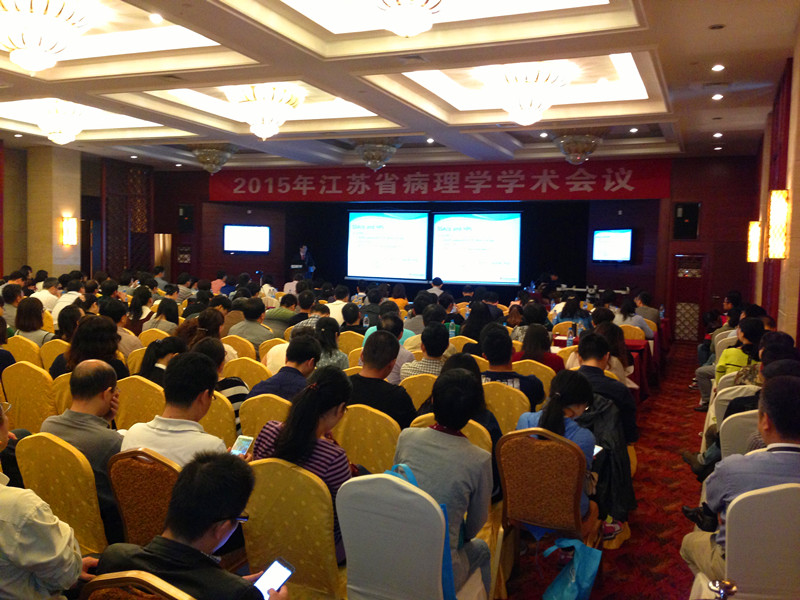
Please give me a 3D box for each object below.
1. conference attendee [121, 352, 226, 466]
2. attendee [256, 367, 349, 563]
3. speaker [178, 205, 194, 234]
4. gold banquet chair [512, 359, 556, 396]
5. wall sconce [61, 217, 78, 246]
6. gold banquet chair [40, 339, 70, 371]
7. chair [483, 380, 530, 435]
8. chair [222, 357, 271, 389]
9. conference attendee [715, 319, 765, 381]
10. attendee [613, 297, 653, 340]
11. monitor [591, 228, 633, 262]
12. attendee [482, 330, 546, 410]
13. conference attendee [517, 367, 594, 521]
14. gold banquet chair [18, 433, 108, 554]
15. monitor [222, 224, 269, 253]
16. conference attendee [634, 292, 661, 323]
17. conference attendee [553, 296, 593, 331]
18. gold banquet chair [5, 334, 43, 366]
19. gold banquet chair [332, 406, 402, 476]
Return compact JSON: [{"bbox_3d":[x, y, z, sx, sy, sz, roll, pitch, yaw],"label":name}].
[{"bbox_3d":[-0.868,0.883,3.571,0.520,1.316,0.780,3,3,22],"label":"conference attendee"},{"bbox_3d":[-0.356,0.929,3.524,0.500,1.250,0.740,3,3,22],"label":"attendee"},{"bbox_3d":[-6.564,-2.506,23.449,0.480,0.820,0.300,3,3,20],"label":"speaker"},{"bbox_3d":[1.197,0.968,6.745,0.460,0.940,0.570,3,3,23],"label":"gold banquet chair"},{"bbox_3d":[-8.070,-1.657,18.578,0.150,0.660,0.380,3,3,22],"label":"wall sconce"},{"bbox_3d":[-3.095,0.832,7.374,0.460,0.940,0.570,3,3,23],"label":"gold banquet chair"},{"bbox_3d":[0.735,1.009,5.431,0.470,0.950,0.600,3,3,20],"label":"chair"},{"bbox_3d":[-1.154,0.928,6.441,0.460,0.940,0.570,3,3,23],"label":"chair"},{"bbox_3d":[2.768,0.807,6.360,0.500,1.359,0.750,2,3,5],"label":"conference attendee"},{"bbox_3d":[3.304,0.626,10.791,0.520,1.260,0.740,3,3,22],"label":"attendee"},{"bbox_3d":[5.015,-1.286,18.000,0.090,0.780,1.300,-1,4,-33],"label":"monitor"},{"bbox_3d":[0.727,0.814,5.466,0.520,1.336,0.780,2,3,18],"label":"attendee"},{"bbox_3d":[0.853,0.968,4.178,0.480,1.200,0.820,3,3,23],"label":"conference attendee"},{"bbox_3d":[-1.483,1.066,3.734,0.460,0.940,0.570,3,3,23],"label":"gold banquet chair"},{"bbox_3d":[-4.611,-1.830,22.958,1.390,0.810,0.080,2,3,2],"label":"monitor"},{"bbox_3d":[3.636,0.554,11.508,0.500,1.364,0.750,2,3,10],"label":"conference attendee"},{"bbox_3d":[2.553,0.584,11.149,0.480,1.300,0.780,3,3,23],"label":"conference attendee"},{"bbox_3d":[-3.453,0.800,7.445,0.460,0.935,0.560,3,3,22],"label":"gold banquet chair"},{"bbox_3d":[-0.101,1.041,4.496,0.460,0.935,0.560,3,3,22],"label":"gold banquet chair"}]

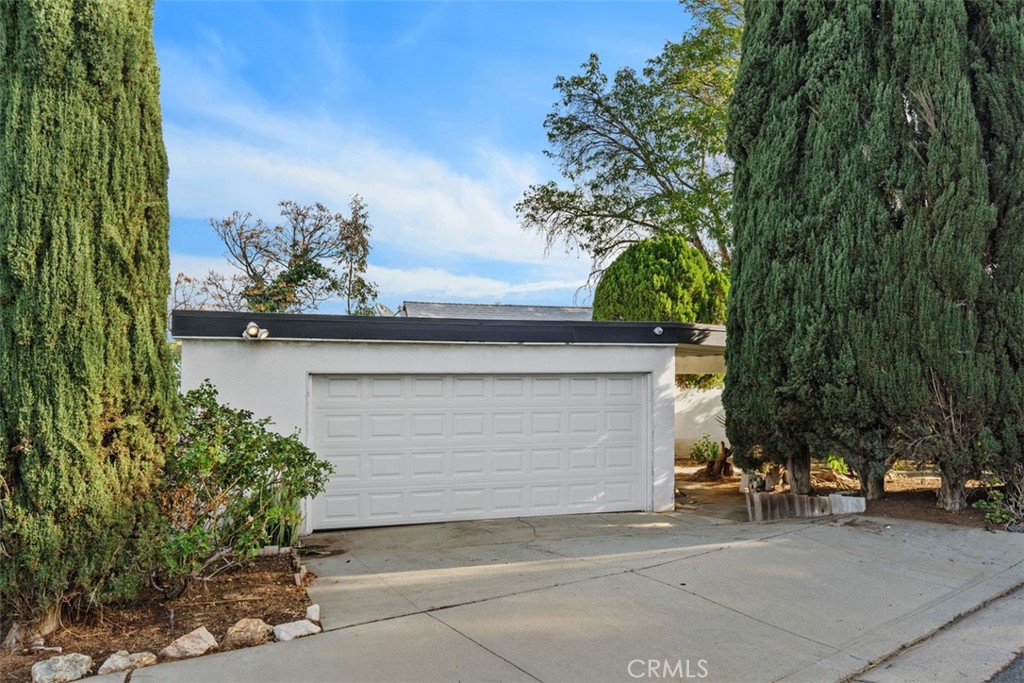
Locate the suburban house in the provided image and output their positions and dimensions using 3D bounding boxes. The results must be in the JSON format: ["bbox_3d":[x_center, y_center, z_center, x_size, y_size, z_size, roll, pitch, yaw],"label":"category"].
[{"bbox_3d":[-1.452,1.182,12.966,7.750,2.900,6.200,1,-2,-17],"label":"suburban house"}]

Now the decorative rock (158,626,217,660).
[{"bbox_3d":[-1.533,1.427,3.360,0.250,0.140,0.170,1,-2,-30],"label":"decorative rock"}]

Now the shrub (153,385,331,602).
[{"bbox_3d":[-1.963,1.067,5.200,1.300,1.500,1.250,1,-2,-17],"label":"shrub"}]

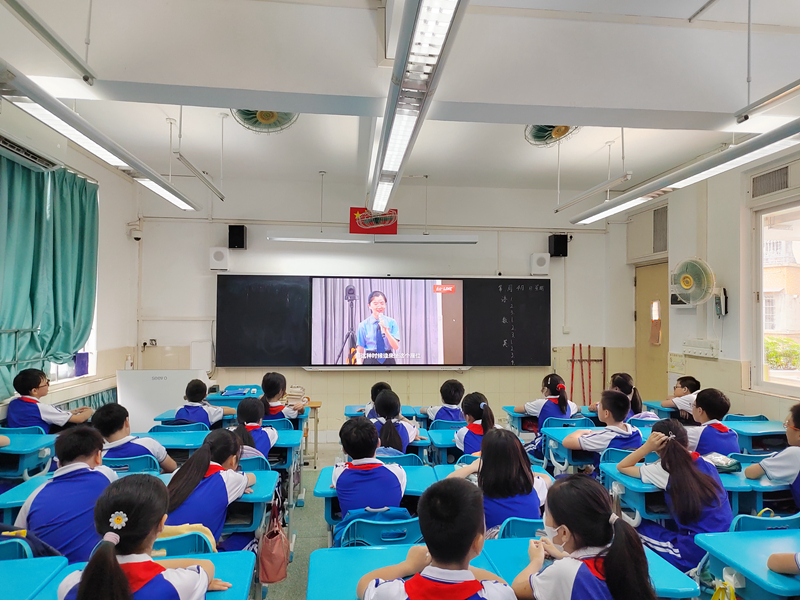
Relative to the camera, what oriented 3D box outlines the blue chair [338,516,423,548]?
[{"bbox_3d":[-0.044,1.250,2.240,0.410,0.780,0.450,1,-2,-6],"label":"blue chair"}]

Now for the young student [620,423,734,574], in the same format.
[{"bbox_3d":[1.331,1.134,2.566,0.440,1.120,0.700,1,-2,-20],"label":"young student"}]

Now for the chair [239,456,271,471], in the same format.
[{"bbox_3d":[-0.934,1.266,3.054,0.420,0.800,0.460,1,-2,-5],"label":"chair"}]

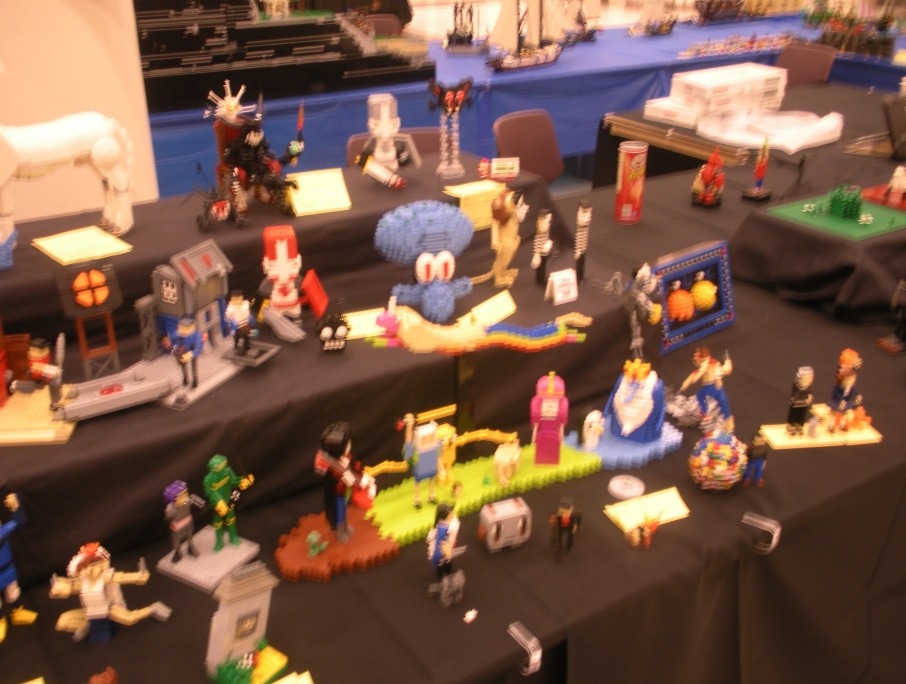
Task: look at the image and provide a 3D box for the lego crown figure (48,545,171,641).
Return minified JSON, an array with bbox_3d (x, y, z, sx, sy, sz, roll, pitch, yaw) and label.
[{"bbox_3d":[-0.432,0.314,1.195,0.144,0.135,0.086,-6,26,-13],"label":"lego crown figure"}]

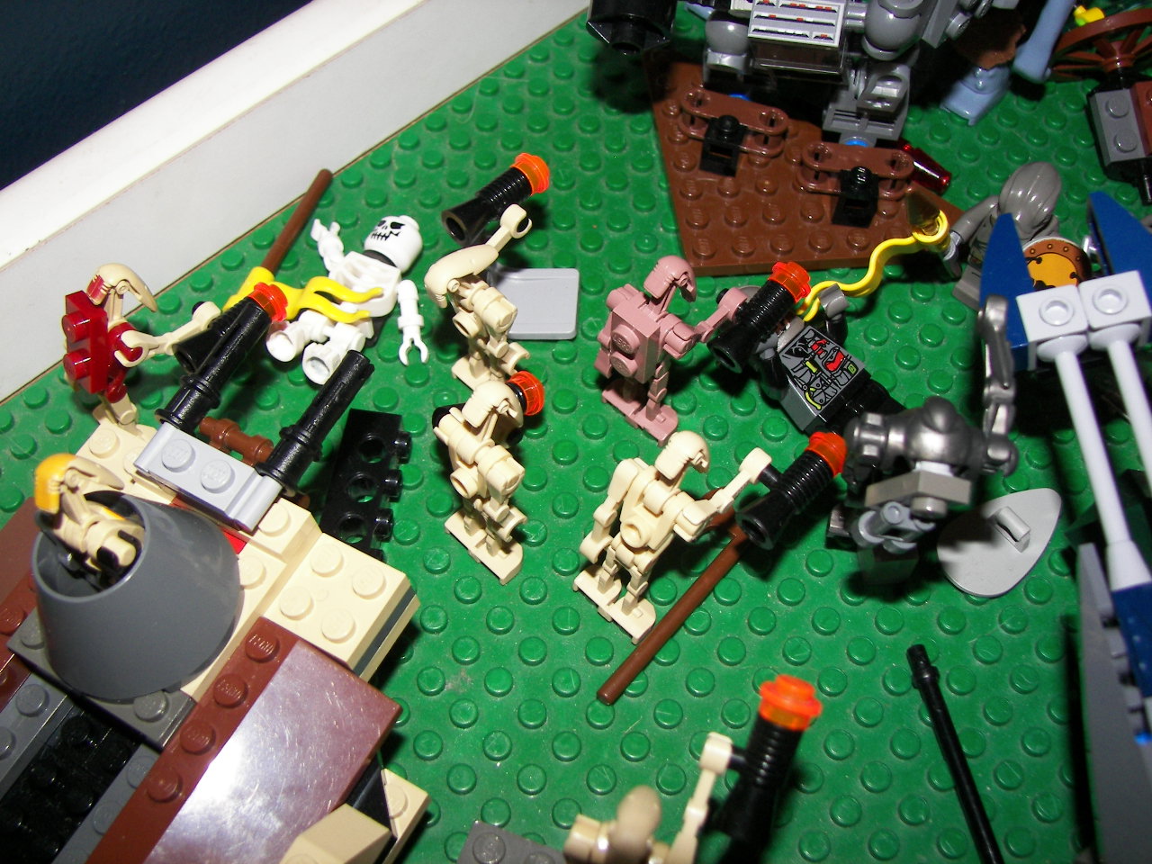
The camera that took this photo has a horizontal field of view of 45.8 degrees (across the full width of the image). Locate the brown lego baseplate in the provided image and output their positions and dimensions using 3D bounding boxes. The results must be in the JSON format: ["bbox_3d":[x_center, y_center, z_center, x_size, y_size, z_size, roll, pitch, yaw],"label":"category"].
[{"bbox_3d":[0.050,-0.062,0.296,0.064,0.005,0.064,-5,58,-5],"label":"brown lego baseplate"}]

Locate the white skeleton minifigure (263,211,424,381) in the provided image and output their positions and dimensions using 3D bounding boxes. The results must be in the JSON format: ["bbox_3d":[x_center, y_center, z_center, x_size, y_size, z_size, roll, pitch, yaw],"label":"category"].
[{"bbox_3d":[-0.042,-0.026,0.266,0.032,0.014,0.041,21,60,11],"label":"white skeleton minifigure"}]

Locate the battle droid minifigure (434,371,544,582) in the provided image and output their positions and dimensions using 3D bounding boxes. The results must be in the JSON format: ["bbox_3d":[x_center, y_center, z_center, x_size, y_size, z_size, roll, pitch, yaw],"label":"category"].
[{"bbox_3d":[-0.011,0.004,0.229,0.021,0.048,0.024,40,65,21],"label":"battle droid minifigure"}]

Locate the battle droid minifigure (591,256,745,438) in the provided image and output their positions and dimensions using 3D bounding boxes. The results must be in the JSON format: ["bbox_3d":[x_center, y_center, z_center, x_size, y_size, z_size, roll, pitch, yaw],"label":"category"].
[{"bbox_3d":[0.015,-0.017,0.244,0.021,0.046,0.022,40,65,21],"label":"battle droid minifigure"}]

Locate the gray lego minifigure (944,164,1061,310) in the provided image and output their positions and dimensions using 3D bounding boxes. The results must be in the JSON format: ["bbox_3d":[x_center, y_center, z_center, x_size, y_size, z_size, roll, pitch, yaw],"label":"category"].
[{"bbox_3d":[0.083,-0.034,0.260,0.022,0.041,0.021,40,65,21],"label":"gray lego minifigure"}]

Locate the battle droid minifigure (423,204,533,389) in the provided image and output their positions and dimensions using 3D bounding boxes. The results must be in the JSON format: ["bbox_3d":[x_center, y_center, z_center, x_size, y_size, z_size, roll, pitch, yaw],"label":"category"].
[{"bbox_3d":[-0.014,-0.021,0.246,0.020,0.047,0.029,40,65,21],"label":"battle droid minifigure"}]

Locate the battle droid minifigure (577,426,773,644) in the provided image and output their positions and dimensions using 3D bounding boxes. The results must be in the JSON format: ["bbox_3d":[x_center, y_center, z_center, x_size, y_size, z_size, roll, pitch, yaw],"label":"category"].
[{"bbox_3d":[0.015,0.012,0.226,0.020,0.046,0.031,40,65,21],"label":"battle droid minifigure"}]

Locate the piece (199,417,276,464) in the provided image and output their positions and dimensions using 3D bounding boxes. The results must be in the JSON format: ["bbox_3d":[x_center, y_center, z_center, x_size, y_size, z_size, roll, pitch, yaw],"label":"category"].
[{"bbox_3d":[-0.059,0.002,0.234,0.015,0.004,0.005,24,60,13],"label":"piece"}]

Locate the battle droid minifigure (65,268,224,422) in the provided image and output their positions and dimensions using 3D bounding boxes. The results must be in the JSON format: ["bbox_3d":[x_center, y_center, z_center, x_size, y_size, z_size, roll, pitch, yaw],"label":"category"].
[{"bbox_3d":[-0.078,-0.015,0.242,0.021,0.044,0.026,40,65,21],"label":"battle droid minifigure"}]

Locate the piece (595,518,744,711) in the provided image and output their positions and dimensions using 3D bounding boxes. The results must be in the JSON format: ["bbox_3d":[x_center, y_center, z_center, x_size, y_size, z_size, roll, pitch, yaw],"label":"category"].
[{"bbox_3d":[0.018,0.030,0.238,0.004,0.004,0.043,34,63,18],"label":"piece"}]

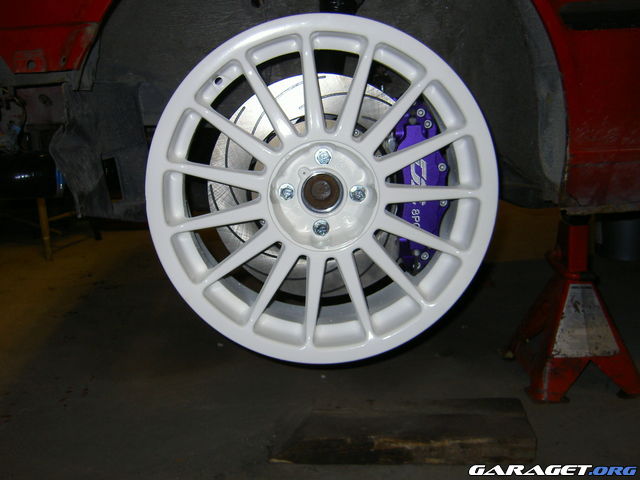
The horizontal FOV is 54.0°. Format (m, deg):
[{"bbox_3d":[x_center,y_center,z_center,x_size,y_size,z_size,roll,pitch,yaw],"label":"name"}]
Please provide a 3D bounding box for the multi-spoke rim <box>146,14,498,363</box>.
[{"bbox_3d":[0.002,-0.076,0.931,0.470,0.470,0.195,0,12,-3],"label":"multi-spoke rim"}]

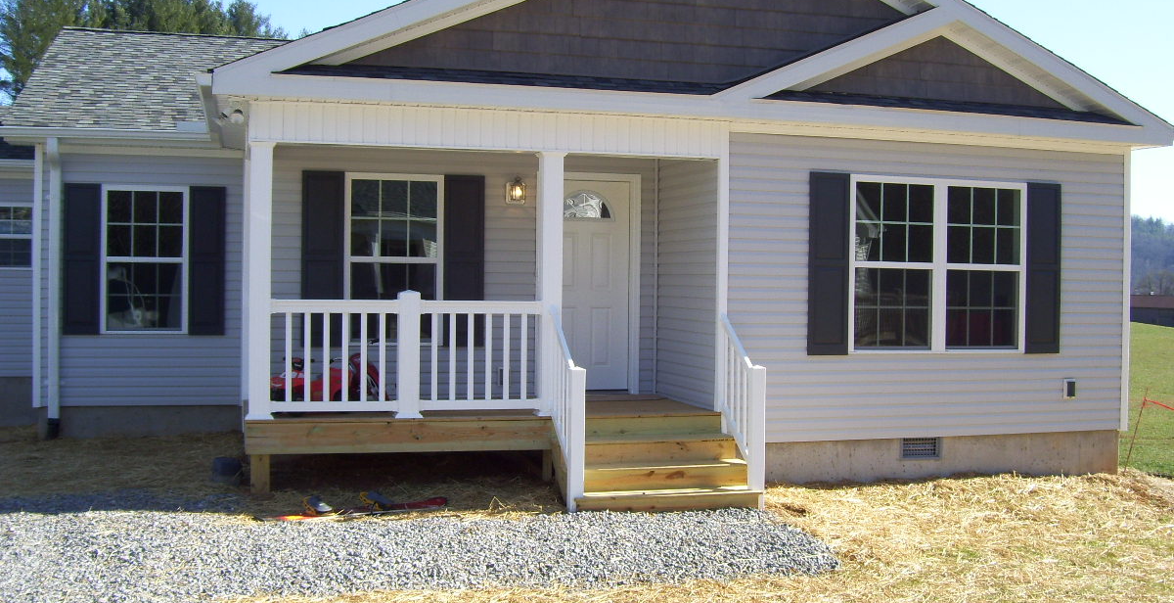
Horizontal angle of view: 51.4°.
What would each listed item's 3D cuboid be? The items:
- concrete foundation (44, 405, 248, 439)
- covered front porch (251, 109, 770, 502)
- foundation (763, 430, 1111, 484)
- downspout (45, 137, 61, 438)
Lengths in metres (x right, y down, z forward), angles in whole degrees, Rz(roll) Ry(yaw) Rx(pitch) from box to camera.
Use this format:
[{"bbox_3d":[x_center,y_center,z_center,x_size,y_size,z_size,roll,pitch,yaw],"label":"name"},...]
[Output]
[{"bbox_3d":[-4.633,1.248,12.809,2.013,0.345,0.240,0,1,-15],"label":"concrete foundation"},{"bbox_3d":[-0.801,0.022,10.148,3.948,3.094,2.514,0,1,-15],"label":"covered front porch"},{"bbox_3d":[3.075,1.410,10.952,3.851,0.410,0.240,0,1,-15],"label":"foundation"},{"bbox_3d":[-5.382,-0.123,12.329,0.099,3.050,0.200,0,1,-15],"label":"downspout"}]

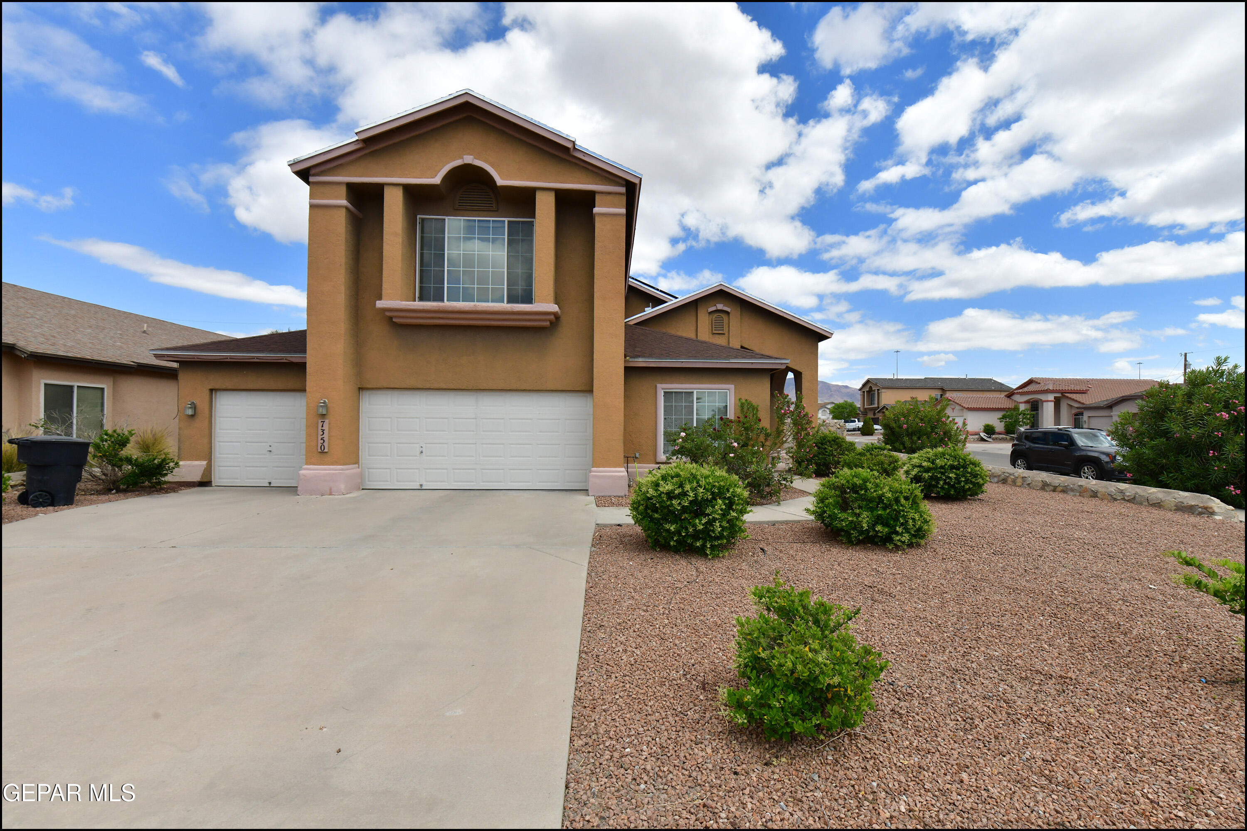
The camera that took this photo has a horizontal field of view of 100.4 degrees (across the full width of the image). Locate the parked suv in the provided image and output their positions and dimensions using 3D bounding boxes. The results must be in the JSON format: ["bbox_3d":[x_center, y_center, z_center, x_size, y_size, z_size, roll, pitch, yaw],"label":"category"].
[{"bbox_3d":[15.660,1.350,18.010,1.820,1.690,4.240,1,-1,-4],"label":"parked suv"}]

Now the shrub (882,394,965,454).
[{"bbox_3d":[10.400,0.430,18.000,2.700,2.550,2.600,0,0,0],"label":"shrub"}]

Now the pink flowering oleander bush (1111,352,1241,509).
[{"bbox_3d":[11.150,0.270,10.000,2.800,3.000,2.700,0,0,0],"label":"pink flowering oleander bush"}]

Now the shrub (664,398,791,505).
[{"bbox_3d":[2.150,0.640,10.450,2.450,2.050,1.600,1,-1,-3],"label":"shrub"}]

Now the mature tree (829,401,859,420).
[{"bbox_3d":[35.300,-0.350,83.000,4.800,5.000,4.700,0,0,0],"label":"mature tree"}]

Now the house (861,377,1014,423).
[{"bbox_3d":[45.500,-1.500,76.000,17.000,8.200,14.000,1,-1,-3],"label":"house"}]

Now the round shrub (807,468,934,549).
[{"bbox_3d":[3.330,1.220,7.020,1.550,1.030,1.500,1,-1,-3],"label":"round shrub"}]

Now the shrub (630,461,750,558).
[{"bbox_3d":[0.810,1.050,6.300,1.420,1.060,1.400,0,0,0],"label":"shrub"}]

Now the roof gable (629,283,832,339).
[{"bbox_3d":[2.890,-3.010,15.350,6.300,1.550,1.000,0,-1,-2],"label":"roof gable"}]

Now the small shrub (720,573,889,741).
[{"bbox_3d":[0.980,1.230,2.830,0.900,0.770,0.850,0,0,0],"label":"small shrub"}]

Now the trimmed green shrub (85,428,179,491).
[{"bbox_3d":[-10.150,0.900,10.800,1.450,1.300,1.300,1,-1,-3],"label":"trimmed green shrub"}]

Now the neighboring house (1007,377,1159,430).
[{"bbox_3d":[45.000,-1.200,51.000,12.000,5.900,10.500,0,0,-5],"label":"neighboring house"}]

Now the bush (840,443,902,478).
[{"bbox_3d":[6.550,1.100,13.700,1.550,0.950,1.500,0,0,0],"label":"bush"}]

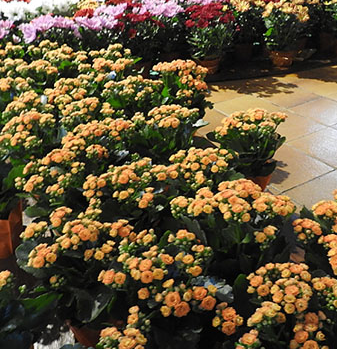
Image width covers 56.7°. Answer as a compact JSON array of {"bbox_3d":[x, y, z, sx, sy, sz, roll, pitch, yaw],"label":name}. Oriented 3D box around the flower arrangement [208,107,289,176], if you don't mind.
[{"bbox_3d":[0.241,-0.059,0.952,0.260,0.285,0.255,-2,34,0],"label":"flower arrangement"}]

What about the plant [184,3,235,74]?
[{"bbox_3d":[0.273,-0.888,2.080,0.330,0.400,0.320,-2,34,0],"label":"plant"}]

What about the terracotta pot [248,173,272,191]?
[{"bbox_3d":[0.273,0.014,1.002,0.130,0.108,0.130,-2,34,1],"label":"terracotta pot"}]

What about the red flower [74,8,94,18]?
[{"bbox_3d":[-0.560,-1.077,2.083,0.120,0.070,0.110,-2,34,0],"label":"red flower"}]

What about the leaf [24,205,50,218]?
[{"bbox_3d":[-0.336,0.094,0.794,0.062,0.020,0.038,-2,34,0],"label":"leaf"}]

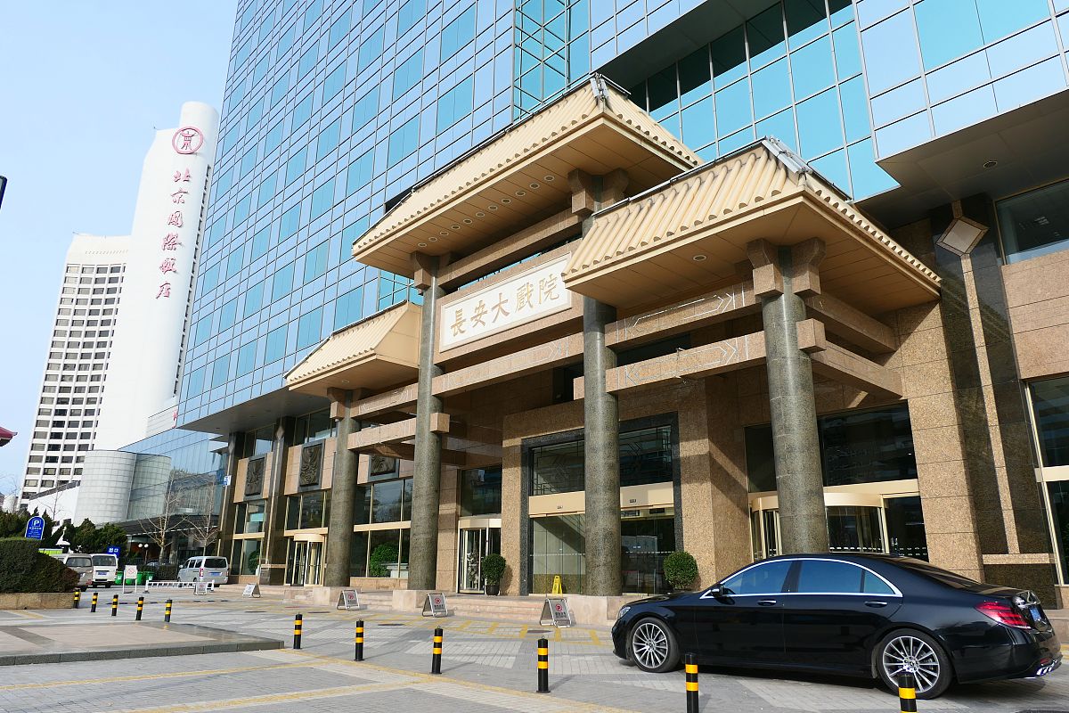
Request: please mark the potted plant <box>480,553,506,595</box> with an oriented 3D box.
[{"bbox_3d":[-1.368,7.190,23.551,0.800,1.318,0.800,0,-16,0],"label":"potted plant"}]

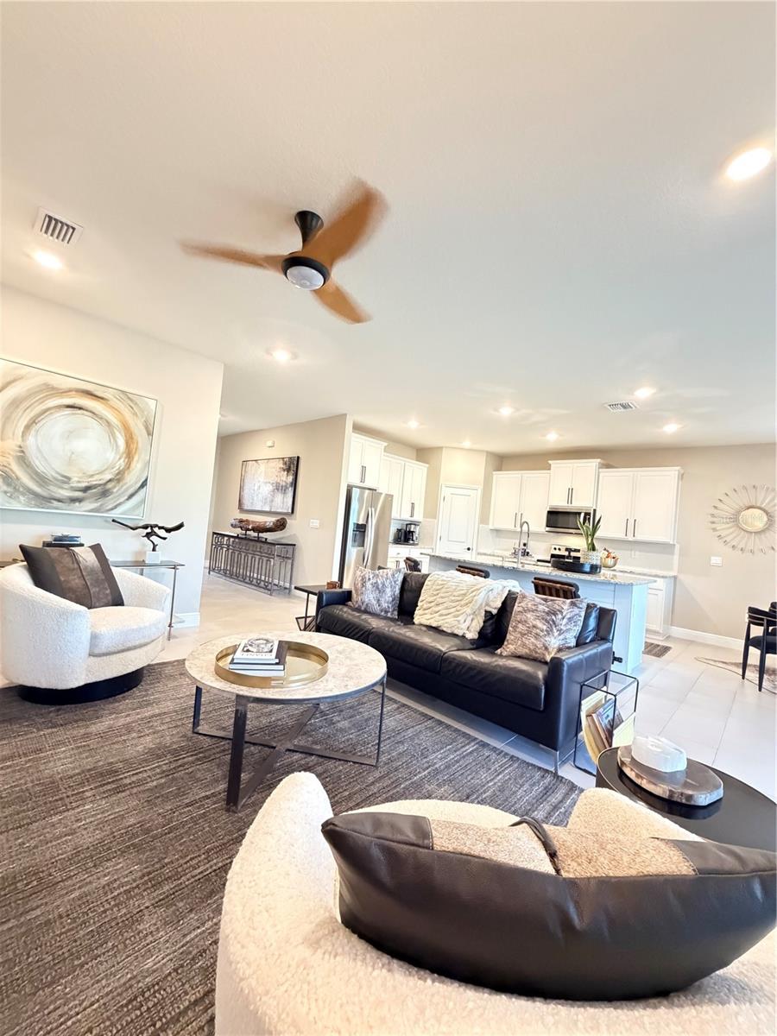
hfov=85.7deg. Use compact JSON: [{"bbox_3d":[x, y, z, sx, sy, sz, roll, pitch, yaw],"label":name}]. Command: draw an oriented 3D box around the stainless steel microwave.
[{"bbox_3d":[3.280,0.056,7.496,0.760,0.445,0.430,4,-1,43],"label":"stainless steel microwave"}]

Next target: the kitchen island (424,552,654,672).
[{"bbox_3d":[1.737,1.056,5.334,2.650,0.914,1.020,4,-1,43],"label":"kitchen island"}]

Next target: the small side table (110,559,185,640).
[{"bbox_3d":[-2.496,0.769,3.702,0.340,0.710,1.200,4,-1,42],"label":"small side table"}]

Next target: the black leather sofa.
[{"bbox_3d":[0.493,0.984,3.390,2.140,0.790,1.020,4,-1,42],"label":"black leather sofa"}]

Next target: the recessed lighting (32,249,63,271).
[{"bbox_3d":[-2.303,-1.734,2.823,0.170,0.030,0.170,4,-1,42],"label":"recessed lighting"}]

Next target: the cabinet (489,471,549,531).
[{"bbox_3d":[2.634,-0.297,8.192,1.130,1.140,0.370,4,-1,43],"label":"cabinet"}]

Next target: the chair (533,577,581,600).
[{"bbox_3d":[1.760,1.076,4.330,0.480,0.860,0.500,4,-1,42],"label":"chair"}]

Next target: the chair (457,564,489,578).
[{"bbox_3d":[1.025,1.014,4.920,0.480,0.860,0.500,4,-1,43],"label":"chair"}]

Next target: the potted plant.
[{"bbox_3d":[2.419,0.296,4.986,0.270,0.670,0.270,4,-1,42],"label":"potted plant"}]

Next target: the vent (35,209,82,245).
[{"bbox_3d":[-1.946,-1.702,2.470,0.270,0.023,0.207,4,-1,43],"label":"vent"}]

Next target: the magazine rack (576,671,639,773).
[{"bbox_3d":[1.297,1.198,2.474,0.210,0.460,0.460,4,-1,43],"label":"magazine rack"}]

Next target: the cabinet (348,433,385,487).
[{"bbox_3d":[-0.576,-0.930,6.936,0.510,0.815,0.890,4,-1,43],"label":"cabinet"}]

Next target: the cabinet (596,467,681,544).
[{"bbox_3d":[3.937,-0.201,6.654,1.100,1.130,0.350,4,-1,42],"label":"cabinet"}]

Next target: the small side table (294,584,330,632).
[{"bbox_3d":[-0.595,1.014,4.220,0.520,0.570,0.520,4,-1,42],"label":"small side table"}]

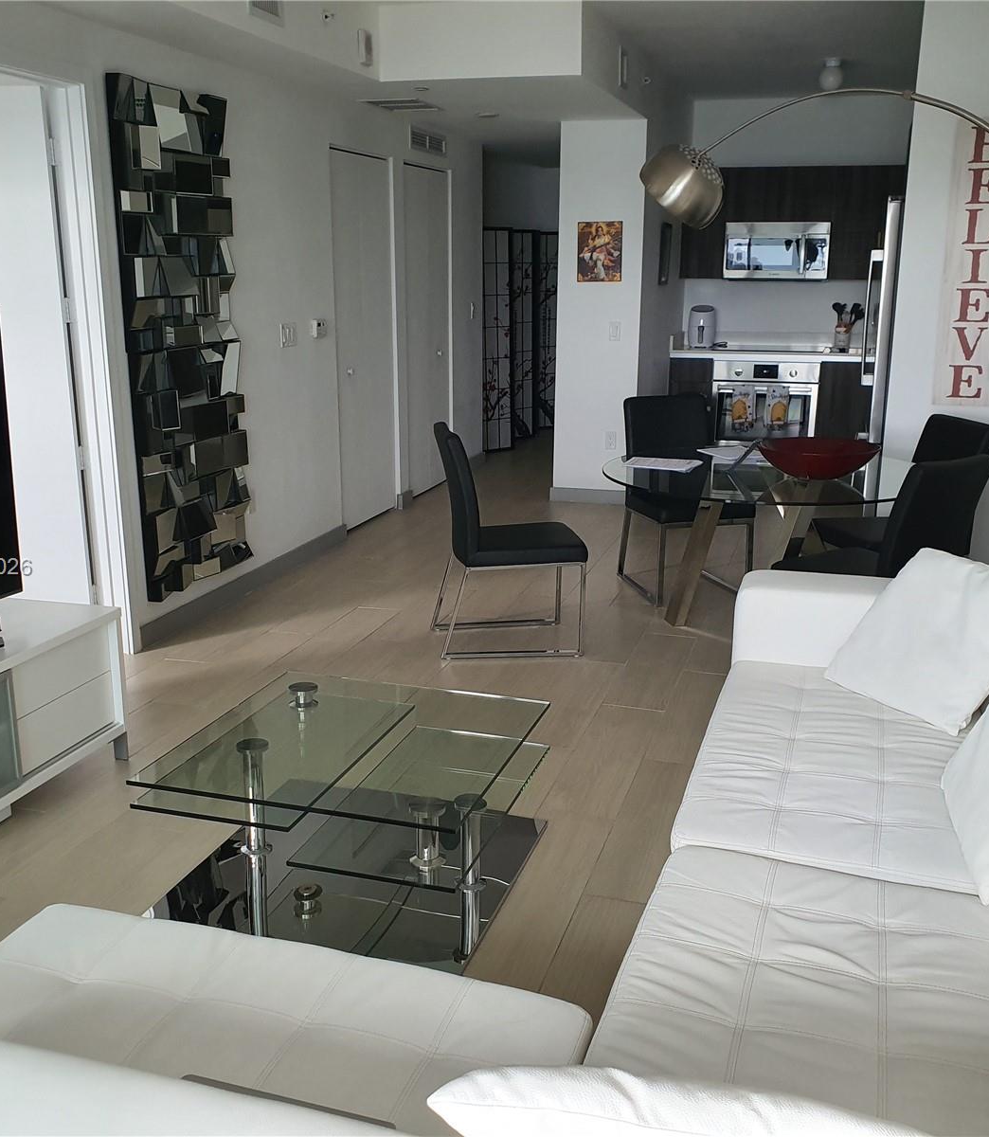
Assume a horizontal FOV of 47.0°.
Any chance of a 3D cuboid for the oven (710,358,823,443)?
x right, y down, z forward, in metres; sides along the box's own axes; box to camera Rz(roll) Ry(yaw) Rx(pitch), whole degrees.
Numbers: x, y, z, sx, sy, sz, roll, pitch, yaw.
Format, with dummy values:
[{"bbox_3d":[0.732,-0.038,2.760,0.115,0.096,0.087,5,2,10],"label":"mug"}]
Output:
[{"bbox_3d":[2.061,-1.262,8.616,0.762,0.660,0.550,5,16,16],"label":"oven"}]

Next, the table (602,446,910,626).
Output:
[{"bbox_3d":[1.118,-0.045,4.815,1.330,0.750,1.330,5,16,16],"label":"table"}]

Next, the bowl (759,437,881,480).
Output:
[{"bbox_3d":[1.309,-0.434,4.595,0.475,0.118,0.475,5,16,16],"label":"bowl"}]

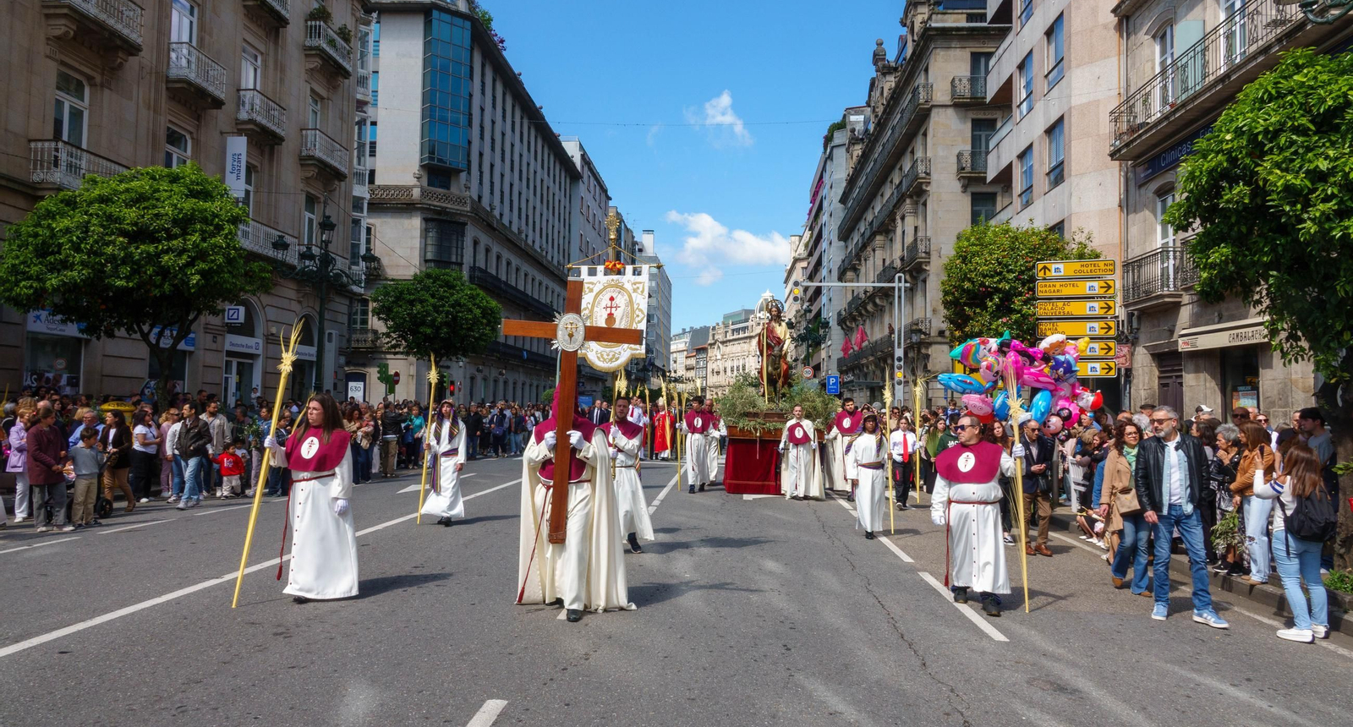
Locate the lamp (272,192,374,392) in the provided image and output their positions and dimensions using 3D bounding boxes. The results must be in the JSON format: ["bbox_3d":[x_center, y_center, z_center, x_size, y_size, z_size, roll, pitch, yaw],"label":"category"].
[{"bbox_3d":[-9.205,-0.810,23.500,2.500,6.750,2.200,3,-4,-37],"label":"lamp"}]

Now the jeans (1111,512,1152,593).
[{"bbox_3d":[4.355,1.763,8.600,0.420,0.900,0.450,0,-3,13],"label":"jeans"}]

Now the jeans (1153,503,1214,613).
[{"bbox_3d":[4.158,1.582,7.420,0.480,0.930,0.380,0,-3,26],"label":"jeans"}]

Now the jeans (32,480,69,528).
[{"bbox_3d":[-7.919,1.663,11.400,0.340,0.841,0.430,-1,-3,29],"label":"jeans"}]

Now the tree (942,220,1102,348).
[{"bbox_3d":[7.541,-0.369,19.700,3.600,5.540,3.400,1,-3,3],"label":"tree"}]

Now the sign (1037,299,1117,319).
[{"bbox_3d":[6.996,-0.960,15.800,1.271,0.288,0.060,0,-3,23],"label":"sign"}]

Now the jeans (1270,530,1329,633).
[{"bbox_3d":[5.054,1.762,7.300,0.400,0.850,0.360,2,-3,-25],"label":"jeans"}]

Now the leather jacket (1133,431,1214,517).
[{"bbox_3d":[4.101,0.903,7.450,0.610,0.660,0.360,0,-3,22],"label":"leather jacket"}]

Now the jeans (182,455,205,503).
[{"bbox_3d":[-7.723,1.788,14.400,0.380,0.844,0.360,0,-3,23],"label":"jeans"}]

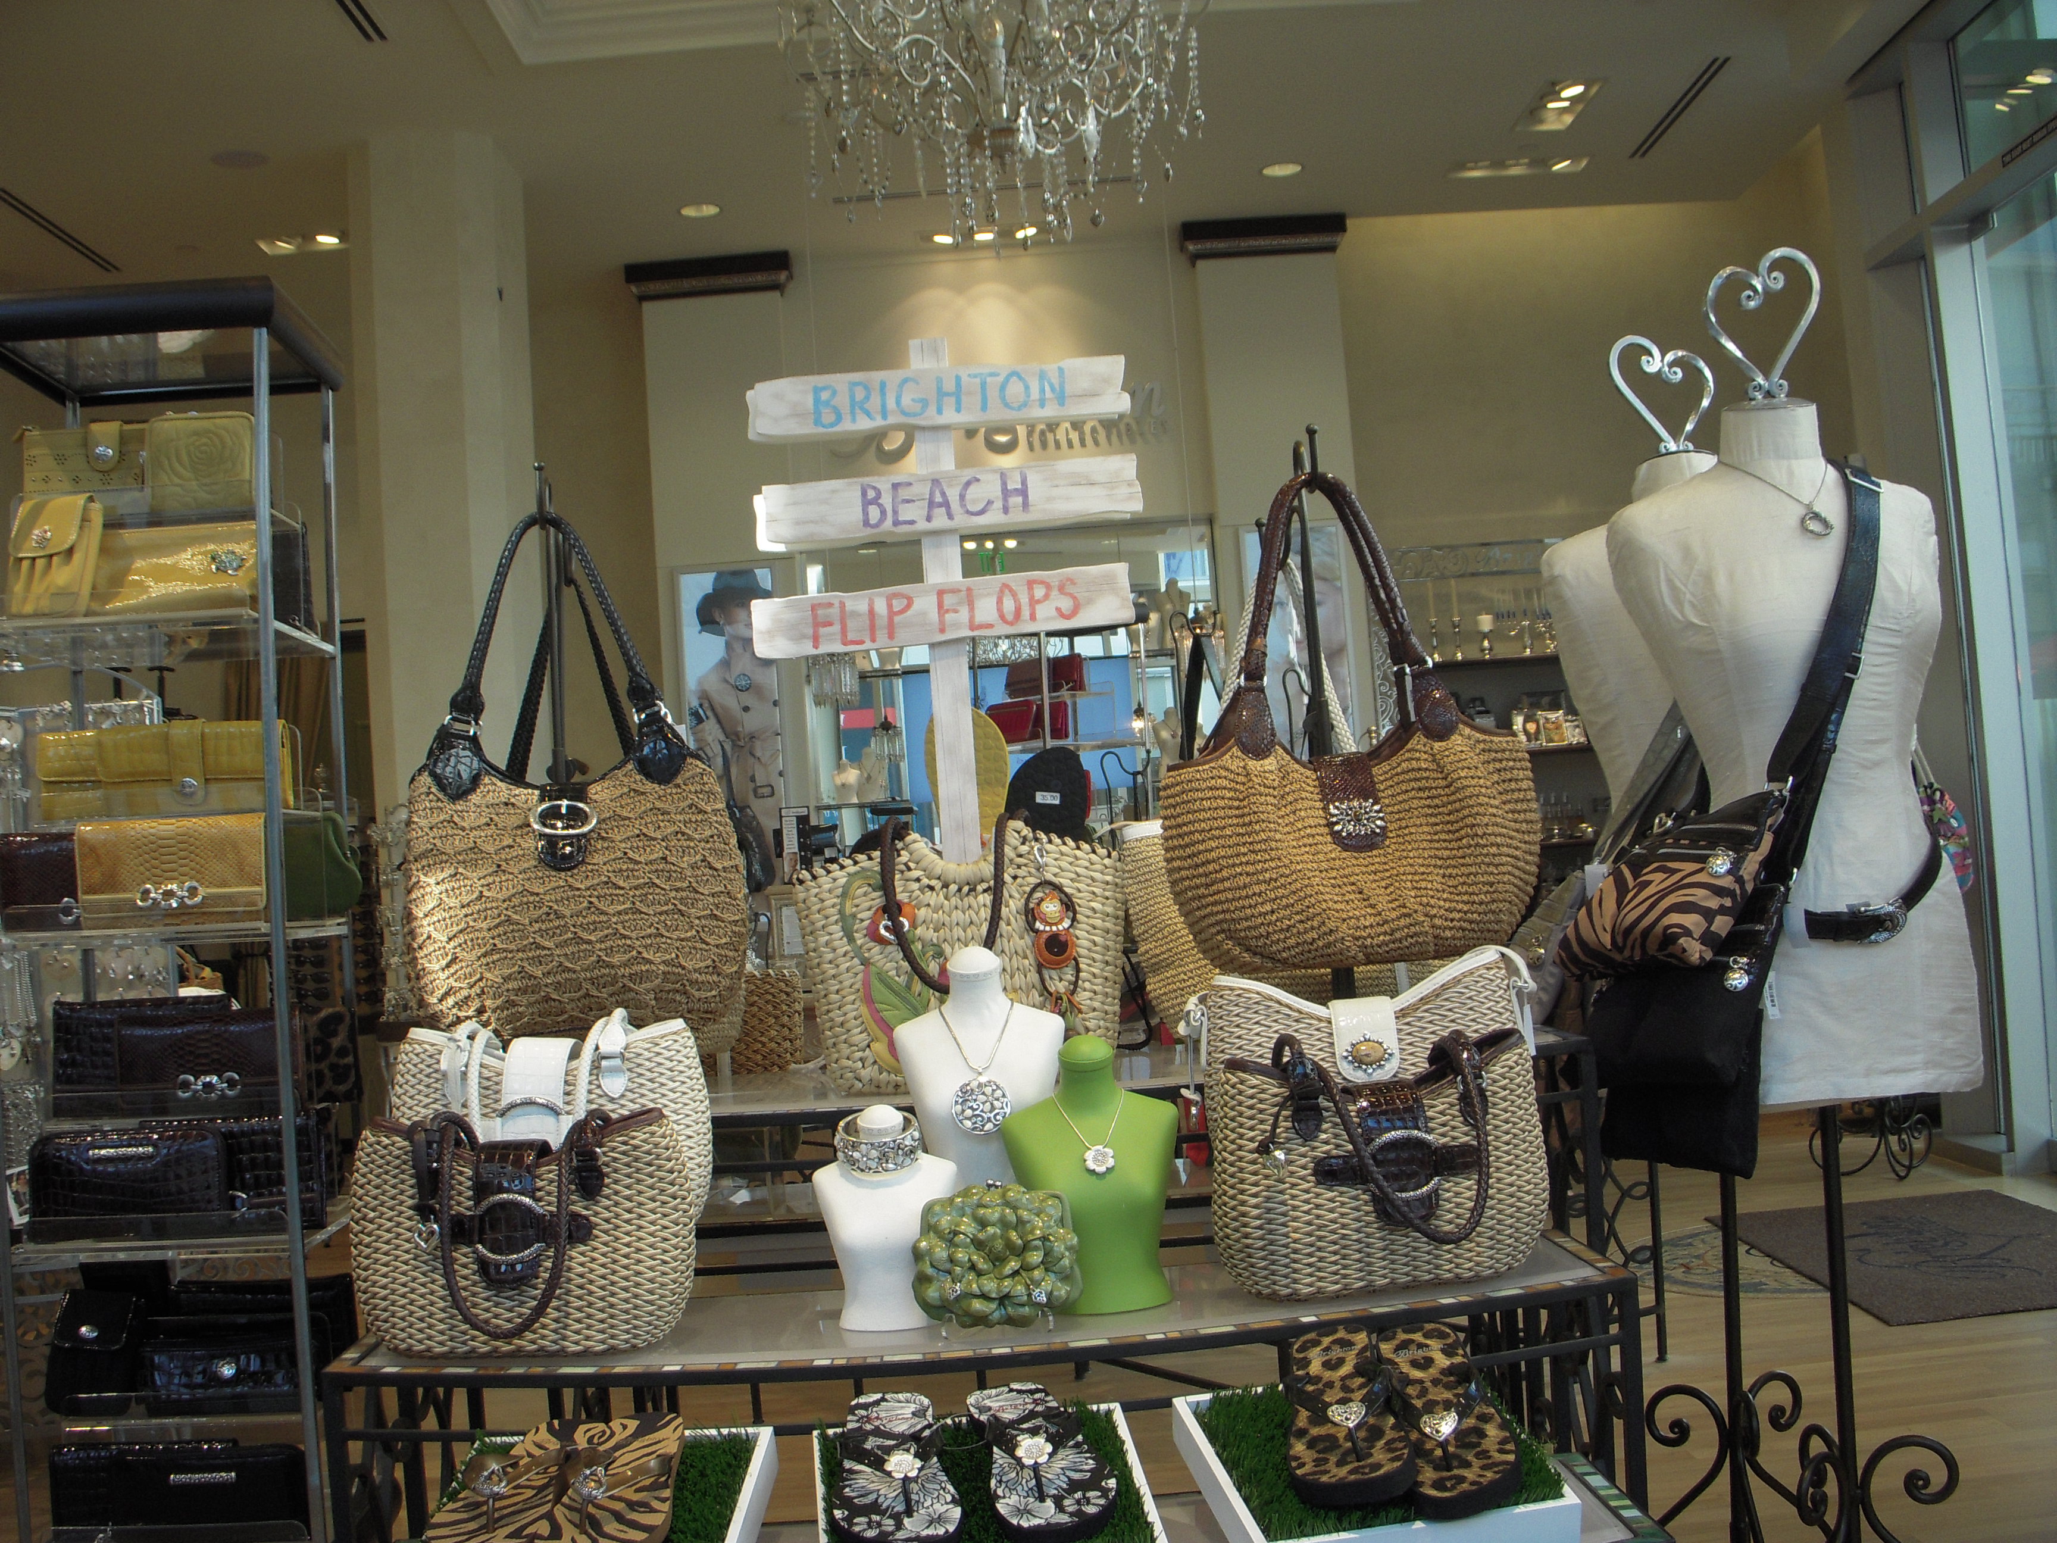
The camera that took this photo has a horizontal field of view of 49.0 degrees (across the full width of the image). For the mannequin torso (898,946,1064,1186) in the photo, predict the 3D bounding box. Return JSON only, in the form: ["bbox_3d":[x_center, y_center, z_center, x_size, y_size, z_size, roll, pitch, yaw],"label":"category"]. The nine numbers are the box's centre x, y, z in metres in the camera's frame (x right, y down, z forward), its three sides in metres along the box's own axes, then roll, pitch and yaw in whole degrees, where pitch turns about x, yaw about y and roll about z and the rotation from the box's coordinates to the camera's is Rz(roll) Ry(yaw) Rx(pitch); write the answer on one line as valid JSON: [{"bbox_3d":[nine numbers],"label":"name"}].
[{"bbox_3d":[-0.046,0.307,2.280,0.165,0.262,0.100,-4,-3,-3],"label":"mannequin torso"}]

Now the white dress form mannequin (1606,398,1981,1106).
[{"bbox_3d":[0.828,-0.022,2.440,0.360,0.750,0.240,-4,-3,-4],"label":"white dress form mannequin"}]

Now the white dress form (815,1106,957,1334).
[{"bbox_3d":[-0.135,0.423,2.150,0.138,0.210,0.085,-4,-3,-4],"label":"white dress form"}]

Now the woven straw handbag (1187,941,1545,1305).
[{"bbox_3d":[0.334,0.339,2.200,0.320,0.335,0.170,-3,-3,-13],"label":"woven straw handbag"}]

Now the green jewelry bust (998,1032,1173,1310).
[{"bbox_3d":[0.058,0.387,2.180,0.168,0.262,0.100,-4,-3,-9],"label":"green jewelry bust"}]

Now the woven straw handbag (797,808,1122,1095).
[{"bbox_3d":[-0.079,0.203,2.600,0.360,0.320,0.160,-4,-3,-3],"label":"woven straw handbag"}]

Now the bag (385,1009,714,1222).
[{"bbox_3d":[-0.481,0.366,2.270,0.320,0.250,0.130,-4,-3,7],"label":"bag"}]

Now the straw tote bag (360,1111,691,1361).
[{"bbox_3d":[-0.483,0.437,2.160,0.320,0.235,0.130,-4,-3,7],"label":"straw tote bag"}]

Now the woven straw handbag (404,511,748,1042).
[{"bbox_3d":[-0.503,0.008,2.500,0.365,0.585,0.150,-4,-3,-1],"label":"woven straw handbag"}]

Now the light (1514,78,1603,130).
[{"bbox_3d":[1.884,-2.374,8.009,0.200,0.060,0.500,-4,-3,-1],"label":"light"}]

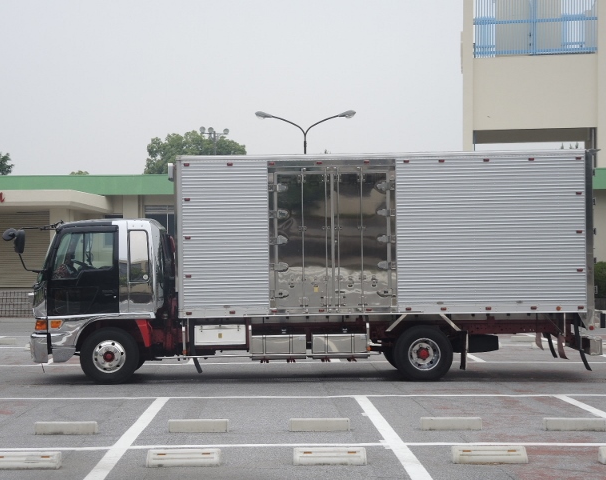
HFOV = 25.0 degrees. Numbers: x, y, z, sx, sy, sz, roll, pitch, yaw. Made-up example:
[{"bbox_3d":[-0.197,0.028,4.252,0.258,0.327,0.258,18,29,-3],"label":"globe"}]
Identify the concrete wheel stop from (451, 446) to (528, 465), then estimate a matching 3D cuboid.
[{"bbox_3d":[1.553,1.785,11.330,0.605,0.120,0.160,0,-1,-1],"label":"concrete wheel stop"}]

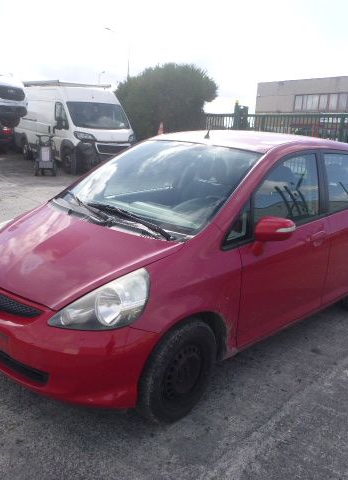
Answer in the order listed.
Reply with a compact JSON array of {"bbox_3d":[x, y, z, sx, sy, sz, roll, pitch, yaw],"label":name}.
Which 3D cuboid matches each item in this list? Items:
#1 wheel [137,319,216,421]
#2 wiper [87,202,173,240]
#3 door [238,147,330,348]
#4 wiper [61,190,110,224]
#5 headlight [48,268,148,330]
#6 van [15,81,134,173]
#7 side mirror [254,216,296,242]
[{"bbox_3d":[-0.006,0.689,2.504,0.185,0.575,0.575,15,18,40],"label":"wheel"},{"bbox_3d":[-0.308,-0.137,2.827,0.085,0.075,0.895,-24,31,-33],"label":"wiper"},{"bbox_3d":[0.694,0.008,3.108,0.260,1.170,1.090,16,19,42],"label":"door"},{"bbox_3d":[-0.582,-0.236,3.125,0.070,0.060,0.699,-20,32,-28],"label":"wiper"},{"bbox_3d":[-0.366,0.299,2.235,0.295,0.290,0.440,16,19,42],"label":"headlight"},{"bbox_3d":[-3.257,-3.689,14.993,2.100,2.600,5.640,-7,18,-34],"label":"van"},{"bbox_3d":[0.591,-0.050,2.663,0.210,0.150,0.130,16,19,42],"label":"side mirror"}]

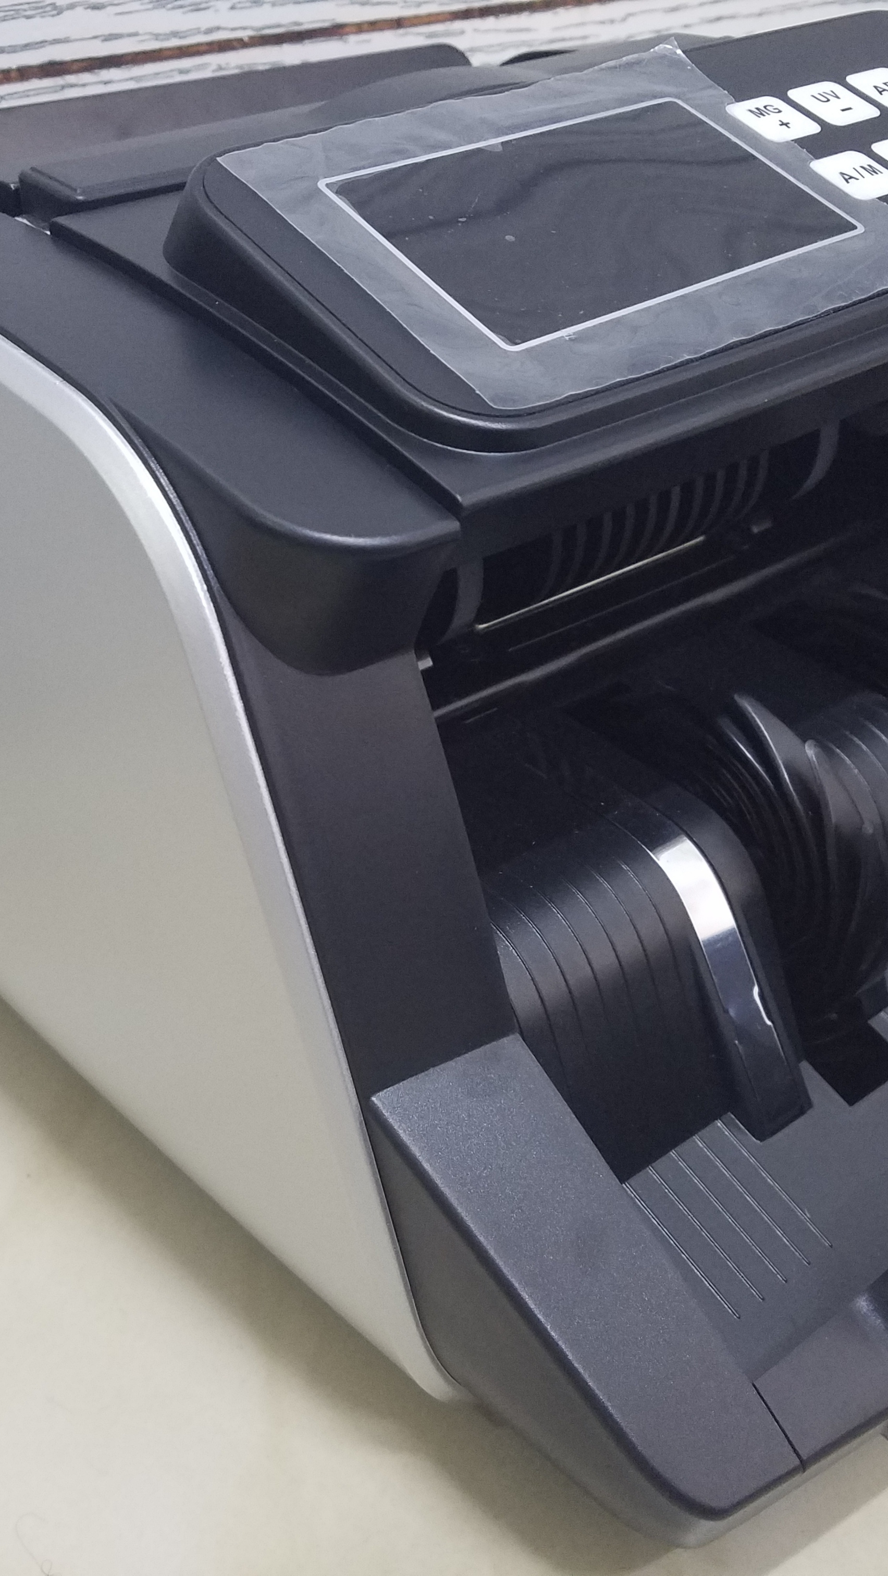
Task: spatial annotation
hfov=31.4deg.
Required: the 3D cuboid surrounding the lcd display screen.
[{"bbox_3d":[0.028,-0.103,0.288,0.088,0.006,0.053,-27,59,-30],"label":"lcd display screen"}]

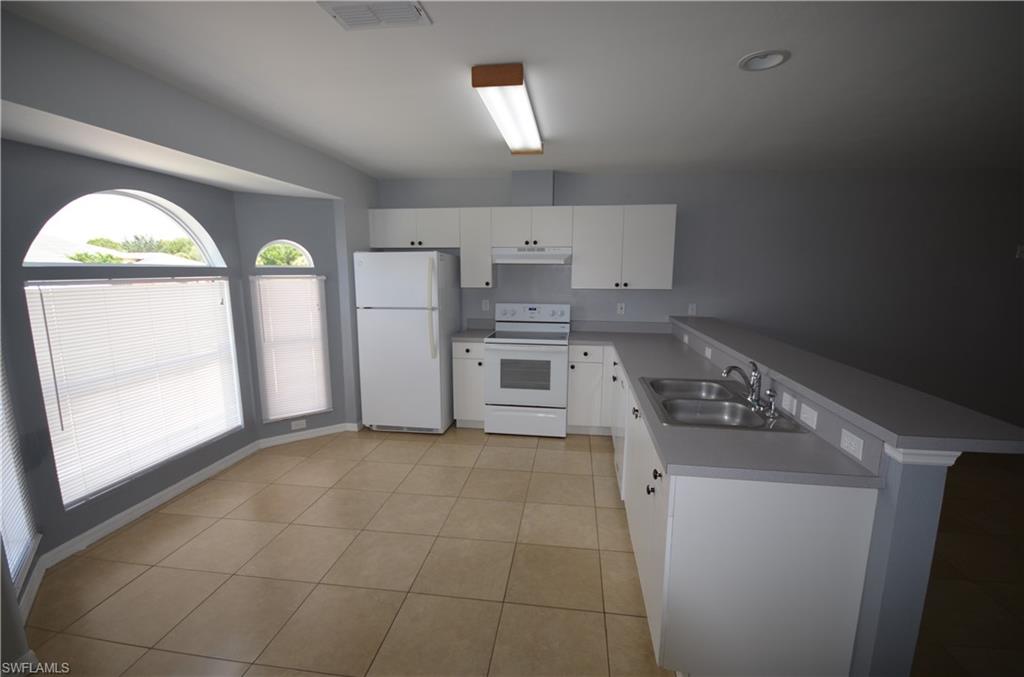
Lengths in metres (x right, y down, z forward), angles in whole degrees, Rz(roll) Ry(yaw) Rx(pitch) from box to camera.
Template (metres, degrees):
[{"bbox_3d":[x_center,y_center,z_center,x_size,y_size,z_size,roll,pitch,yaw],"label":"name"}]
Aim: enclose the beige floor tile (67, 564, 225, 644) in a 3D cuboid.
[{"bbox_3d":[-1.677,1.240,1.996,0.462,0.010,0.445,1,9,8],"label":"beige floor tile"}]

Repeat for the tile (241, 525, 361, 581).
[{"bbox_3d":[-1.146,1.173,2.345,0.458,0.010,0.445,1,9,8],"label":"tile"}]

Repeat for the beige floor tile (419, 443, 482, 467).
[{"bbox_3d":[-0.497,0.973,3.546,0.457,0.010,0.437,1,9,8],"label":"beige floor tile"}]

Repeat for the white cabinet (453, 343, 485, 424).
[{"bbox_3d":[-0.360,0.388,4.281,0.300,0.785,0.570,1,9,8],"label":"white cabinet"}]

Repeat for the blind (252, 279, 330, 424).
[{"bbox_3d":[-1.930,0.092,3.791,0.590,1.265,0.050,-7,11,-36],"label":"blind"}]

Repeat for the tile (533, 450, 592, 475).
[{"bbox_3d":[0.413,0.986,3.411,0.457,0.010,0.437,1,9,8],"label":"tile"}]

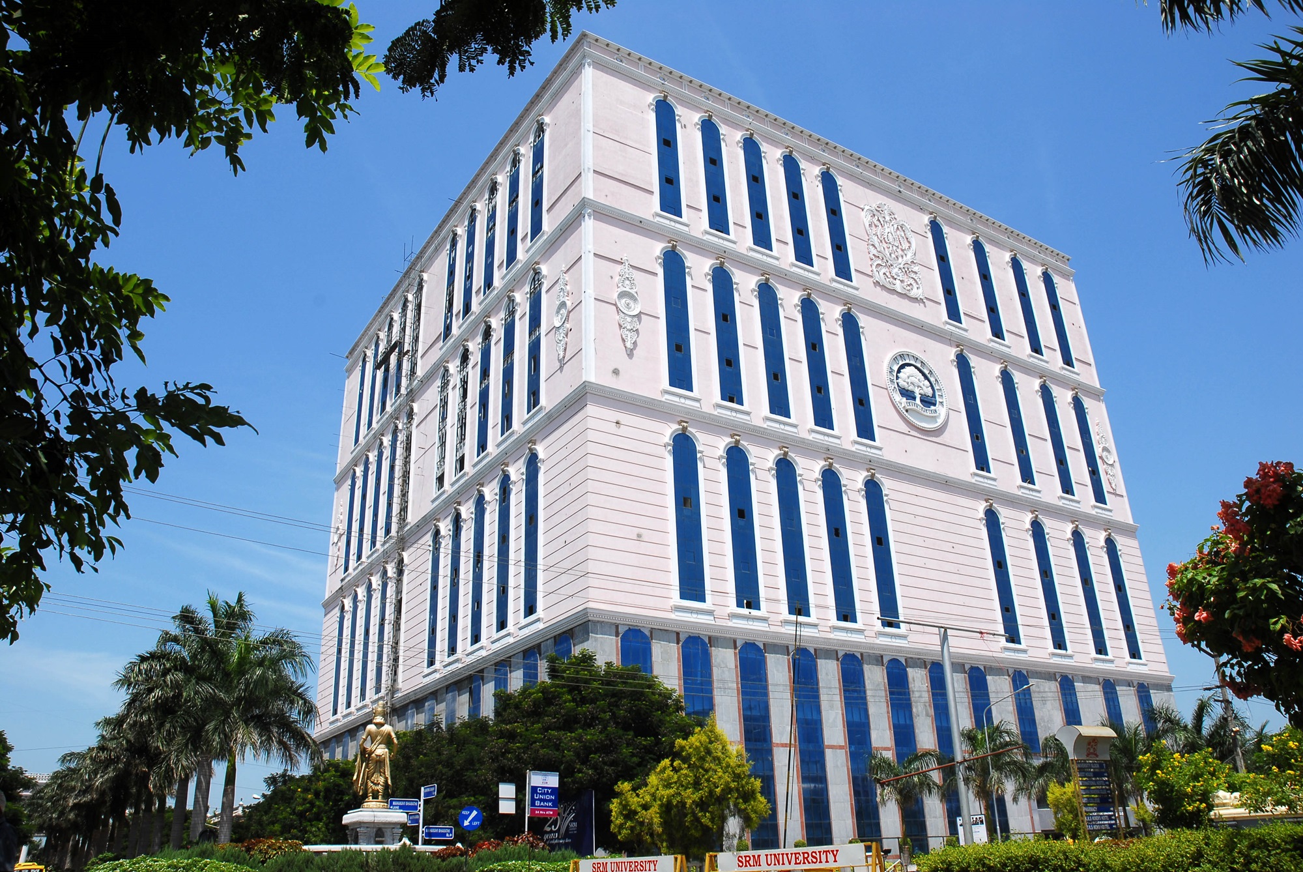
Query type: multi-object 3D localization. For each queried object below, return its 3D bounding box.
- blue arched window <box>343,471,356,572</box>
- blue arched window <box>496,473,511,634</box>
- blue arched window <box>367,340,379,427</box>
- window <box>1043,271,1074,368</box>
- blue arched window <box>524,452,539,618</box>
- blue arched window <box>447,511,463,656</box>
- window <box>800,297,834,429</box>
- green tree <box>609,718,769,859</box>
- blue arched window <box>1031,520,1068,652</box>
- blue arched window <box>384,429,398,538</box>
[{"bbox_3d":[-31.505,8.684,102.331,0.250,11.000,2.000,13,-29,-30],"label":"blue arched window"},{"bbox_3d":[-10.080,7.797,67.007,0.300,11.188,1.796,13,-29,-30],"label":"blue arched window"},{"bbox_3d":[-29.674,-5.805,104.400,0.300,10.390,1.880,13,-29,-31],"label":"blue arched window"},{"bbox_3d":[40.435,-11.725,97.298,1.796,11.188,0.300,13,-29,-30],"label":"window"},{"bbox_3d":[-7.741,6.123,63.190,0.300,10.945,1.870,13,-28,-31],"label":"blue arched window"},{"bbox_3d":[-13.907,10.303,69.864,0.300,10.420,1.840,13,-29,-30],"label":"blue arched window"},{"bbox_3d":[12.500,-5.742,74.349,2.000,11.000,0.250,13,-29,-30],"label":"window"},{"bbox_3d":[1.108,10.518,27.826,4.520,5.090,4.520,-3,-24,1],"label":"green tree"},{"bbox_3d":[30.623,11.444,75.711,1.840,10.380,0.300,13,-29,-30],"label":"blue arched window"},{"bbox_3d":[-24.414,4.113,91.814,0.300,10.510,1.880,13,-29,-31],"label":"blue arched window"}]

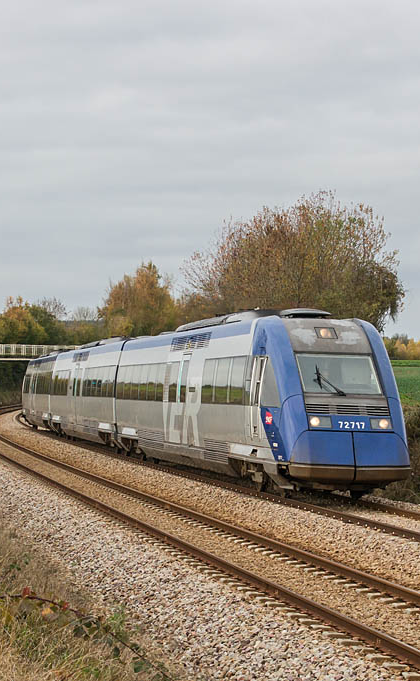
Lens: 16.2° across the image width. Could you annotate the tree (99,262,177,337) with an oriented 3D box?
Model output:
[{"bbox_3d":[-5.985,-1.899,122.000,6.440,9.080,6.440,0,-1,0],"label":"tree"}]

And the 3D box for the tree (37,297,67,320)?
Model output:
[{"bbox_3d":[-23.204,-1.891,215.000,5.240,9.020,5.240,0,-1,0],"label":"tree"}]

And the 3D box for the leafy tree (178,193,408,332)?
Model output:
[{"bbox_3d":[4.520,-2.761,80.000,12.020,10.720,10.500,0,-1,0],"label":"leafy tree"}]

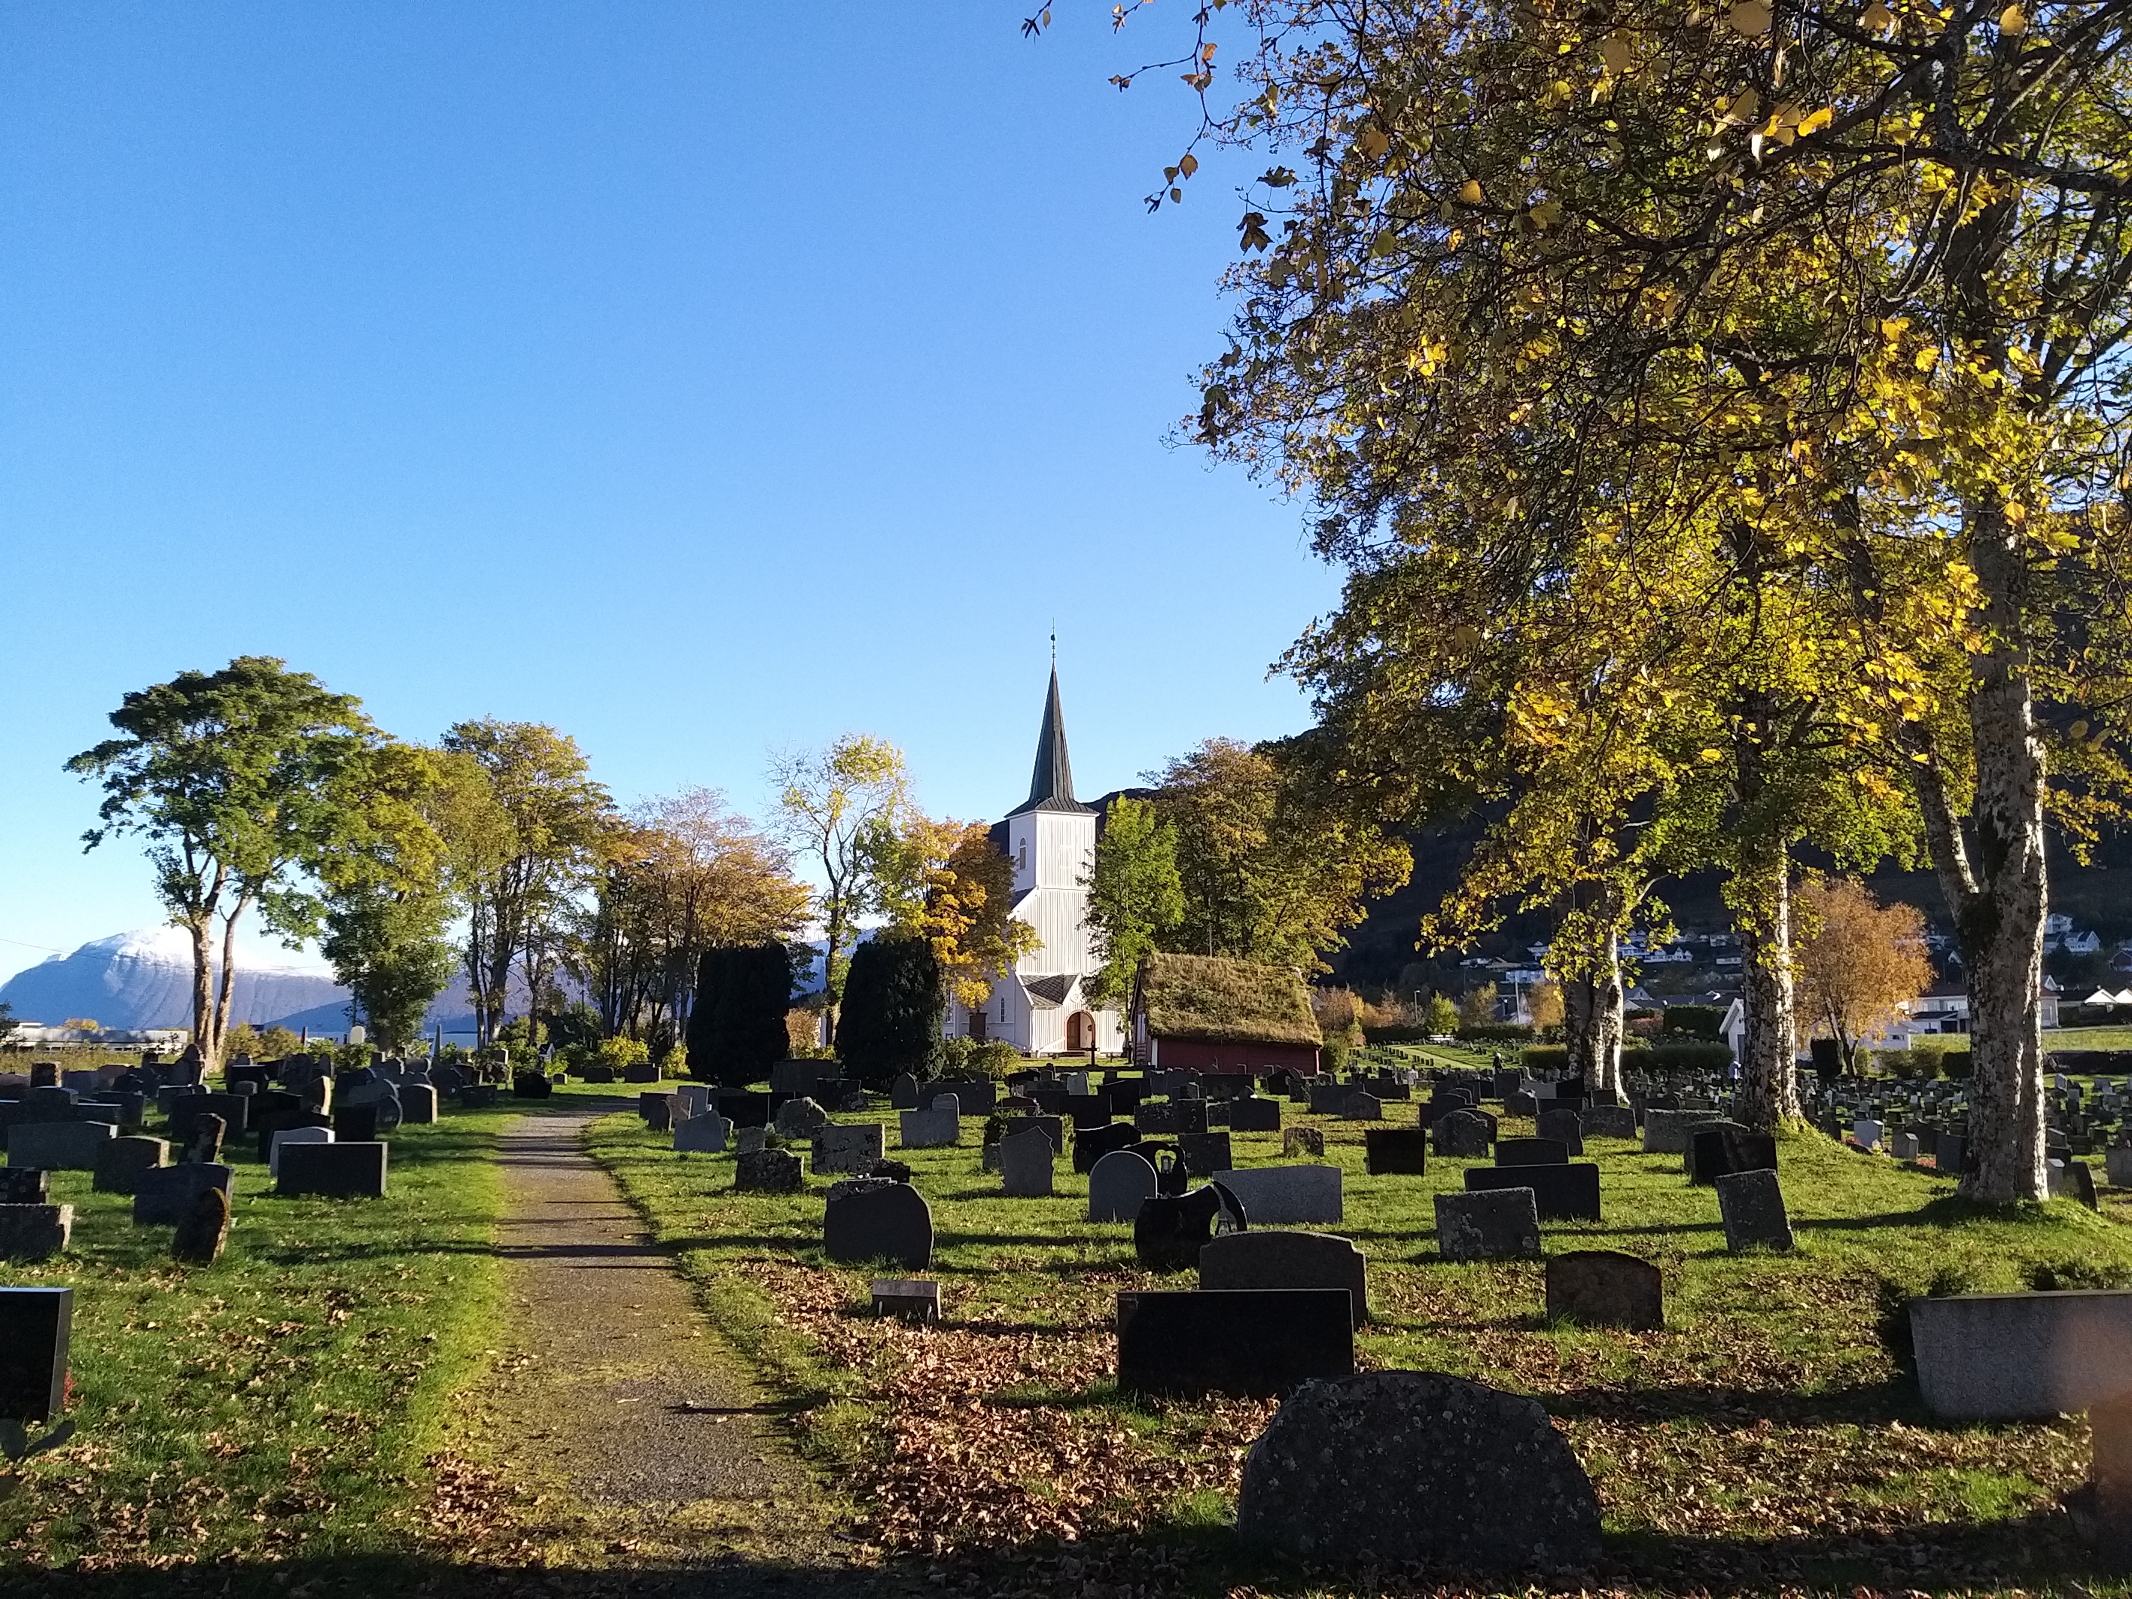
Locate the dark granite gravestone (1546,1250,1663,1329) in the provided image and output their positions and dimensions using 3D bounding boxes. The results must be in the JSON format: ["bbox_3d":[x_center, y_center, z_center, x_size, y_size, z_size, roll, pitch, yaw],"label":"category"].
[{"bbox_3d":[2.881,2.637,8.980,0.620,0.407,0.140,0,-8,0],"label":"dark granite gravestone"}]

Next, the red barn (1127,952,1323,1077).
[{"bbox_3d":[7.191,9.855,75.815,7.700,5.100,6.000,1,-8,-7],"label":"red barn"}]

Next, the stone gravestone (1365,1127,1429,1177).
[{"bbox_3d":[3.571,3.820,18.018,0.665,0.511,0.140,0,-8,0],"label":"stone gravestone"}]

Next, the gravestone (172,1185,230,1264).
[{"bbox_3d":[-6.095,3.012,11.733,0.320,0.520,0.130,14,-7,5],"label":"gravestone"}]

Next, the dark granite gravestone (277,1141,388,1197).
[{"bbox_3d":[-7.217,3.646,16.385,0.969,0.507,0.150,0,-8,0],"label":"dark granite gravestone"}]

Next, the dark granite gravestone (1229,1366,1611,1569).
[{"bbox_3d":[1.107,2.119,5.287,1.110,0.550,0.190,0,-8,3],"label":"dark granite gravestone"}]

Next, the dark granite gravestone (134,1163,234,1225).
[{"bbox_3d":[-7.136,3.218,13.528,0.762,0.488,0.120,0,-8,0],"label":"dark granite gravestone"}]

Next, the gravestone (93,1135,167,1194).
[{"bbox_3d":[-9.264,3.630,16.485,0.623,0.552,0.150,0,-8,0],"label":"gravestone"}]

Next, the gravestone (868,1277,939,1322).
[{"bbox_3d":[-0.916,2.875,9.550,0.370,0.210,0.210,0,-8,3],"label":"gravestone"}]

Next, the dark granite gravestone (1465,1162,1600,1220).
[{"bbox_3d":[3.859,3.263,13.818,1.095,0.478,0.130,0,-8,0],"label":"dark granite gravestone"}]

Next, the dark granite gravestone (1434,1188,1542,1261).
[{"bbox_3d":[2.898,2.946,11.537,0.701,0.457,0.140,-5,-8,-1],"label":"dark granite gravestone"}]

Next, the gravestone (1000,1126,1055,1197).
[{"bbox_3d":[-0.378,3.616,16.609,0.524,0.669,0.140,-1,-8,3],"label":"gravestone"}]

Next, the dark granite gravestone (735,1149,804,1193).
[{"bbox_3d":[-2.893,3.635,16.306,0.642,0.414,0.150,0,-8,0],"label":"dark granite gravestone"}]

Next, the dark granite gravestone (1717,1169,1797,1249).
[{"bbox_3d":[5.300,3.157,12.792,0.445,0.567,0.130,-10,-10,14],"label":"dark granite gravestone"}]

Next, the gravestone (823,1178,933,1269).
[{"bbox_3d":[-1.244,2.842,11.152,0.722,0.590,0.140,0,-8,0],"label":"gravestone"}]

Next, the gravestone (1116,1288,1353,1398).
[{"bbox_3d":[0.735,2.384,7.321,1.025,0.460,0.120,0,-8,2],"label":"gravestone"}]

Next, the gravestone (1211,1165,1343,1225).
[{"bbox_3d":[1.712,3.226,13.537,1.045,0.475,0.140,0,-8,0],"label":"gravestone"}]

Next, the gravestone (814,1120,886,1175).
[{"bbox_3d":[-2.486,4.000,19.030,0.804,0.561,0.160,-1,-8,5],"label":"gravestone"}]

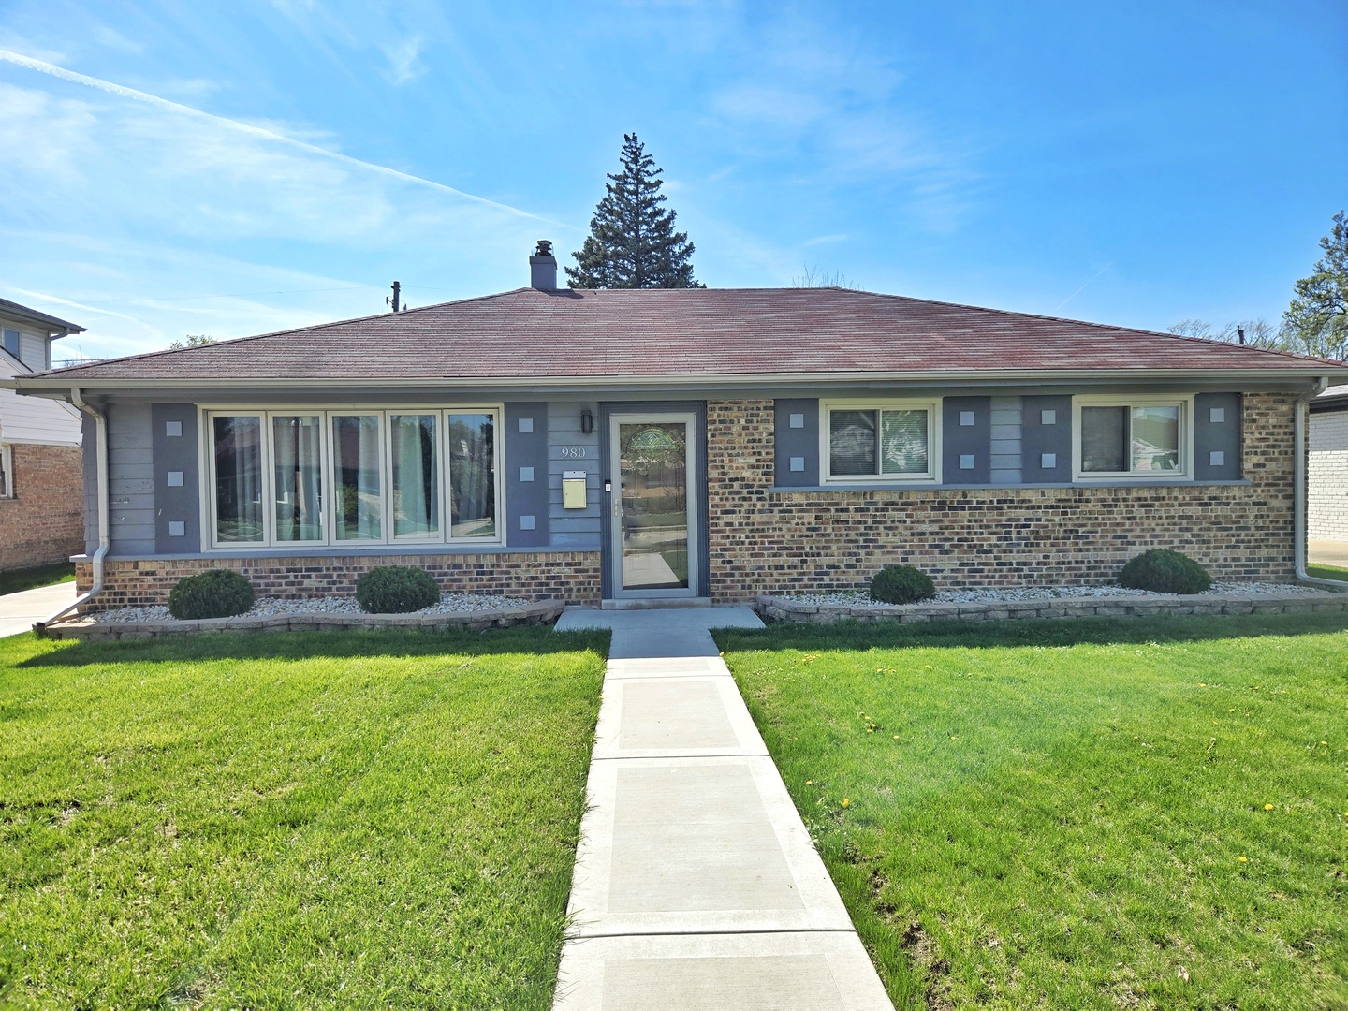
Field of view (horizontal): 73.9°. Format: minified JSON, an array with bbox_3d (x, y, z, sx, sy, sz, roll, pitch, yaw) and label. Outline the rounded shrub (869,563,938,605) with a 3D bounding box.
[{"bbox_3d":[2.290,0.775,8.970,0.680,0.400,0.660,-1,2,0],"label":"rounded shrub"}]

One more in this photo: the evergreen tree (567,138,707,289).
[{"bbox_3d":[-1.293,-5.873,29.832,6.600,12.825,6.600,-1,2,0],"label":"evergreen tree"}]

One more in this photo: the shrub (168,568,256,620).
[{"bbox_3d":[-4.450,0.835,8.620,0.770,0.460,0.750,-1,2,0],"label":"shrub"}]

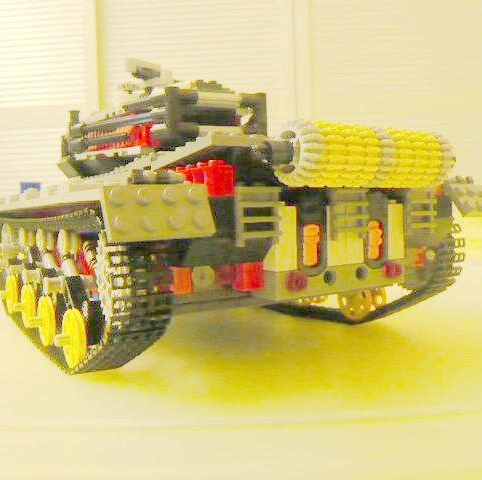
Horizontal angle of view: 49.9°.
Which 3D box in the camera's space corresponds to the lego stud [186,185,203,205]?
[{"bbox_3d":[-0.014,-0.013,0.155,0.005,0.005,0.002,-4,-19,-32],"label":"lego stud"}]

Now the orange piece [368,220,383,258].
[{"bbox_3d":[0.053,0.000,0.203,0.006,0.015,0.006,-4,3,-30],"label":"orange piece"}]

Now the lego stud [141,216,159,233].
[{"bbox_3d":[-0.026,-0.005,0.147,0.005,0.005,0.002,-4,-16,-30],"label":"lego stud"}]

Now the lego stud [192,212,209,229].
[{"bbox_3d":[-0.012,-0.006,0.155,0.005,0.005,0.002,-4,-16,-30],"label":"lego stud"}]

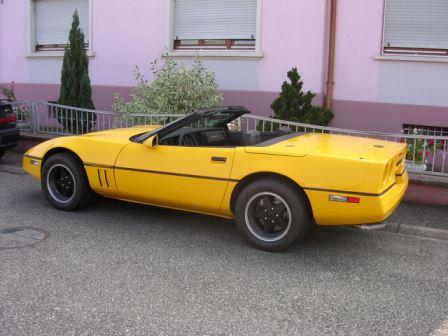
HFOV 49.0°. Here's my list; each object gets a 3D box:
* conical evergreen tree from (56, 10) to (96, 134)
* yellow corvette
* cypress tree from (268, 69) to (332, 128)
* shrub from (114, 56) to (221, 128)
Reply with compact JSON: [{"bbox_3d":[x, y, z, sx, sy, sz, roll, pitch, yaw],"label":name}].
[{"bbox_3d":[-2.750,-1.740,8.980,0.770,2.300,0.770,7,13,27],"label":"conical evergreen tree"},{"bbox_3d":[-0.318,-0.115,5.499,4.480,1.170,1.800,6,13,27],"label":"yellow corvette"},{"bbox_3d":[1.120,-0.750,7.100,0.900,1.300,0.880,7,13,27],"label":"cypress tree"},{"bbox_3d":[-0.940,-1.070,8.120,1.750,1.500,1.600,1,12,0],"label":"shrub"}]

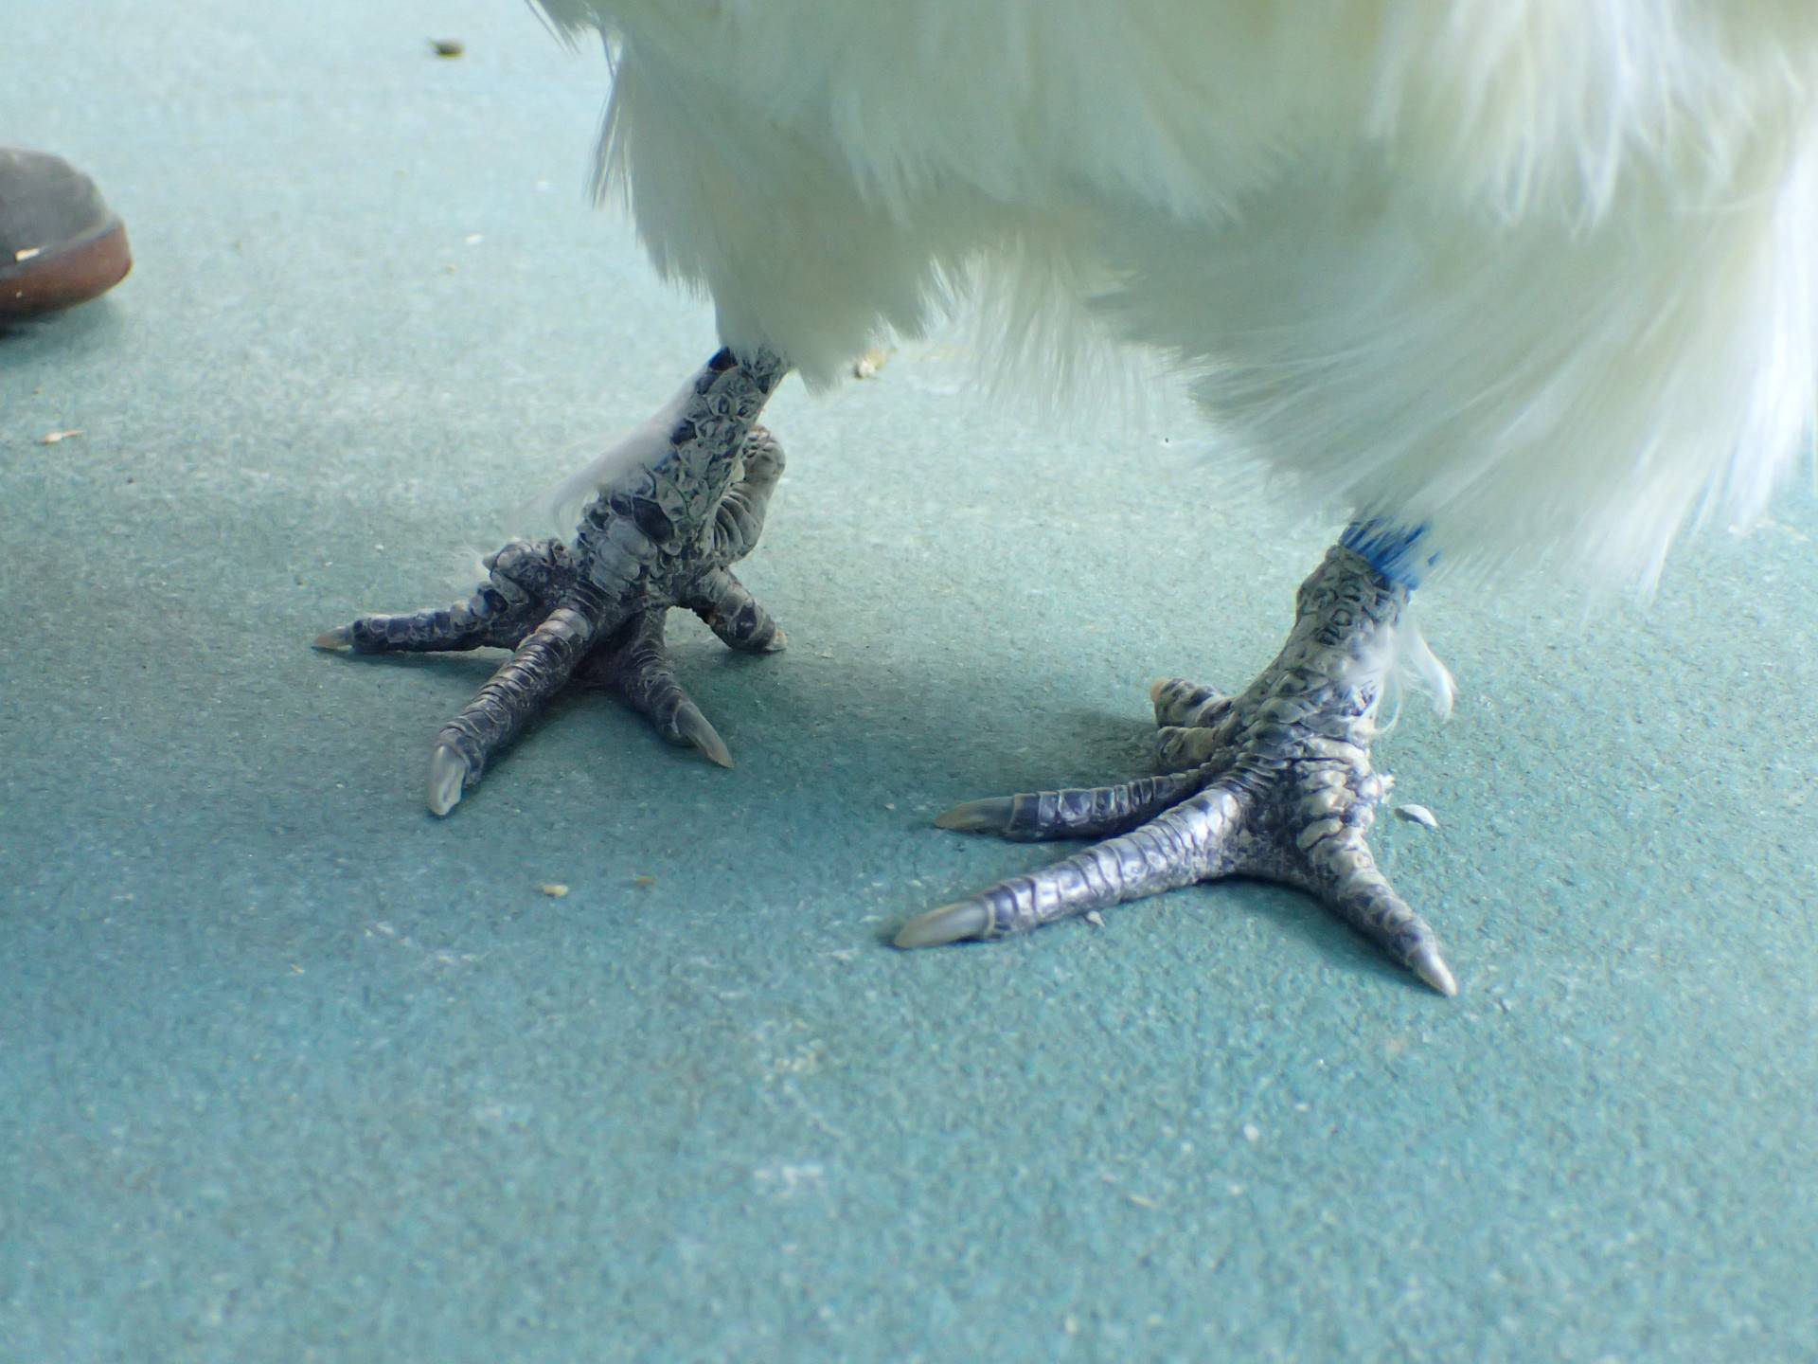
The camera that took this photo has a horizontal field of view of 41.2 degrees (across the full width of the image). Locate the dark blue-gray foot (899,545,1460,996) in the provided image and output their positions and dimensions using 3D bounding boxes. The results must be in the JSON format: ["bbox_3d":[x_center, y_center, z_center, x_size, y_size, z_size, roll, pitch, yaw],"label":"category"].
[{"bbox_3d":[0.041,0.011,0.331,0.085,0.043,0.072,-13,28,-25],"label":"dark blue-gray foot"}]

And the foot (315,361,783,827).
[{"bbox_3d":[-0.062,-0.022,0.396,0.085,0.046,0.097,8,27,16],"label":"foot"}]

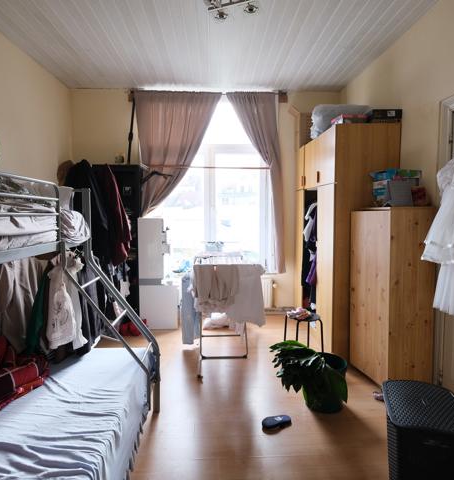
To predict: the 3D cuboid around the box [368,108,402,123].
[{"bbox_3d":[1.519,-1.205,3.245,0.350,0.154,0.268,-1,4,-5],"label":"box"}]

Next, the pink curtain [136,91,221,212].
[{"bbox_3d":[-0.646,-1.118,4.188,1.101,1.626,0.154,-1,4,-5],"label":"pink curtain"}]

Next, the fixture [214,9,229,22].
[{"bbox_3d":[-0.044,-1.746,2.498,0.123,0.103,0.123,-1,4,-5],"label":"fixture"}]

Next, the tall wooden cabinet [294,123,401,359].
[{"bbox_3d":[1.313,-0.013,3.765,0.628,2.295,1.224,-1,4,-5],"label":"tall wooden cabinet"}]

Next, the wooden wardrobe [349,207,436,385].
[{"bbox_3d":[1.451,0.469,2.838,0.412,1.466,0.587,-1,4,-5],"label":"wooden wardrobe"}]

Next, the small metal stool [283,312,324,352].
[{"bbox_3d":[0.710,0.957,3.088,0.381,0.468,0.391,-1,4,-5],"label":"small metal stool"}]

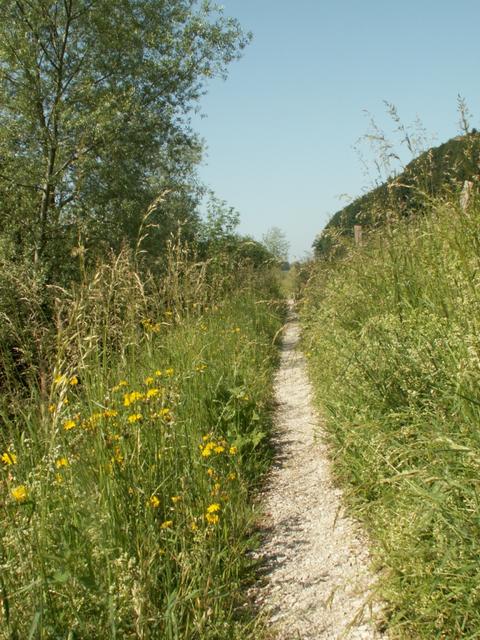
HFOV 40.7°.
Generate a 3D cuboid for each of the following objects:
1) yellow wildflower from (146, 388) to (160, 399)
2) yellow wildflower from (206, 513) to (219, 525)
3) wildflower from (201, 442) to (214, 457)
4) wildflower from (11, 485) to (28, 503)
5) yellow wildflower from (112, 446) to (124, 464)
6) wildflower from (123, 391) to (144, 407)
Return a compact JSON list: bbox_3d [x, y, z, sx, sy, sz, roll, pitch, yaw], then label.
[{"bbox_3d":[-0.374,0.318,2.800,0.056,0.039,0.041,0,4,-4],"label":"yellow wildflower"},{"bbox_3d":[-0.093,0.675,2.200,0.037,0.037,0.034,0,4,-1],"label":"yellow wildflower"},{"bbox_3d":[-0.128,0.510,2.550,0.051,0.051,0.038,0,4,-1],"label":"wildflower"},{"bbox_3d":[-0.681,0.536,2.000,0.052,0.052,0.039,-1,4,-10],"label":"wildflower"},{"bbox_3d":[-0.469,0.523,2.500,0.043,0.066,0.034,0,4,-5],"label":"yellow wildflower"},{"bbox_3d":[-0.453,0.334,2.750,0.089,0.064,0.041,0,4,-5],"label":"wildflower"}]

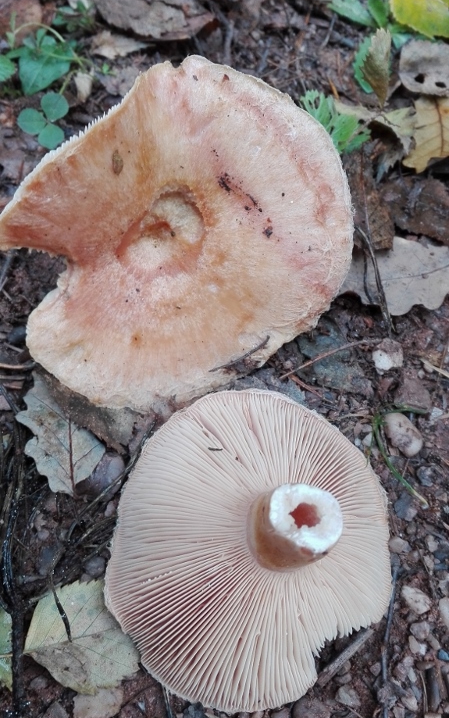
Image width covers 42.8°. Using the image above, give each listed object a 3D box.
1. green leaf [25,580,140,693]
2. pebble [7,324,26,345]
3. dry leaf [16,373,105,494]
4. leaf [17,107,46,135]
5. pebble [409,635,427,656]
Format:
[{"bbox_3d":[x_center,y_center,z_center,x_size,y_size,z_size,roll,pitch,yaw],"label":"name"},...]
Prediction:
[{"bbox_3d":[-0.065,0.131,0.269,0.057,0.009,0.043,-11,65,-5],"label":"green leaf"},{"bbox_3d":[-0.123,-0.015,0.340,0.013,0.007,0.013,-23,67,-10],"label":"pebble"},{"bbox_3d":[-0.076,0.034,0.264,0.038,0.009,0.059,-10,68,-4],"label":"dry leaf"},{"bbox_3d":[-0.118,-0.146,0.351,0.018,0.003,0.020,7,68,3],"label":"leaf"},{"bbox_3d":[0.091,0.135,0.270,0.005,0.005,0.008,-25,67,-11],"label":"pebble"}]

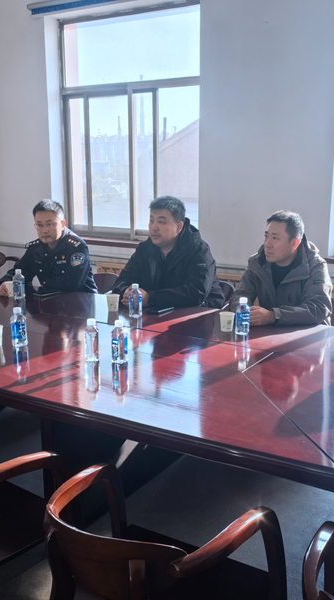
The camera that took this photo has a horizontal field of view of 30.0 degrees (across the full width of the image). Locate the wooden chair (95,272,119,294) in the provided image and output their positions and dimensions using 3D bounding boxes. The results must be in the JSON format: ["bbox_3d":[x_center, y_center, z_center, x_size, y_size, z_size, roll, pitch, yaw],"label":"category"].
[{"bbox_3d":[-0.492,0.234,4.033,0.550,0.790,0.550,9,15,34],"label":"wooden chair"}]

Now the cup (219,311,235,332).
[{"bbox_3d":[0.272,0.102,2.819,0.072,0.079,0.072,0,13,0],"label":"cup"}]

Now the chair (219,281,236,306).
[{"bbox_3d":[0.168,0.286,3.796,0.550,0.790,0.550,9,15,34],"label":"chair"}]

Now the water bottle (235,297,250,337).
[{"bbox_3d":[0.346,0.075,2.822,0.065,0.162,0.065,1,12,7],"label":"water bottle"}]

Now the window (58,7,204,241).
[{"bbox_3d":[-0.270,-1.423,5.181,1.478,1.841,0.100,7,14,31],"label":"window"}]

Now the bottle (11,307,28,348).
[{"bbox_3d":[-0.614,0.111,2.597,0.064,0.160,0.064,0,13,0],"label":"bottle"}]

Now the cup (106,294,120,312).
[{"bbox_3d":[-0.282,0.017,3.282,0.073,0.080,0.073,-1,12,-5],"label":"cup"}]

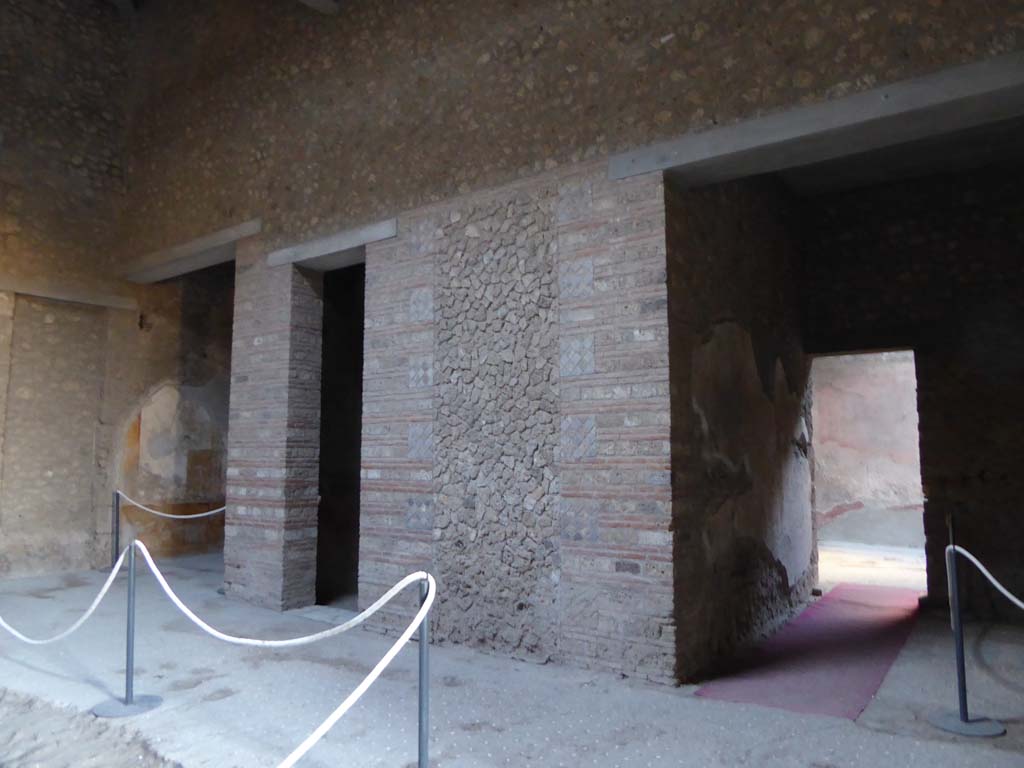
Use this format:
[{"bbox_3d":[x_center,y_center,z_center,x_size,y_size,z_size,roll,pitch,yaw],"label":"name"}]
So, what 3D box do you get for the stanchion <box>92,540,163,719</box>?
[{"bbox_3d":[-2.349,1.478,4.380,0.392,0.975,0.392,-4,-7,36],"label":"stanchion"}]

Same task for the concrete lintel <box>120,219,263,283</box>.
[{"bbox_3d":[-3.710,-1.583,8.561,2.911,0.167,0.441,-4,-7,36],"label":"concrete lintel"}]

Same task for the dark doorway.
[{"bbox_3d":[-1.662,0.479,6.873,1.068,3.420,0.412,-4,-7,36],"label":"dark doorway"}]

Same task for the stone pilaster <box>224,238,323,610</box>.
[{"bbox_3d":[-2.500,0.332,7.487,0.990,3.832,0.402,-4,-7,36],"label":"stone pilaster"}]

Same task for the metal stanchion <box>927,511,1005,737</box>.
[{"bbox_3d":[2.562,1.422,4.051,0.395,1.000,0.402,-4,-7,36],"label":"metal stanchion"}]

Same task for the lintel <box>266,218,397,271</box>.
[{"bbox_3d":[-1.659,-1.326,7.041,1.882,0.167,0.421,-4,-7,36],"label":"lintel"}]

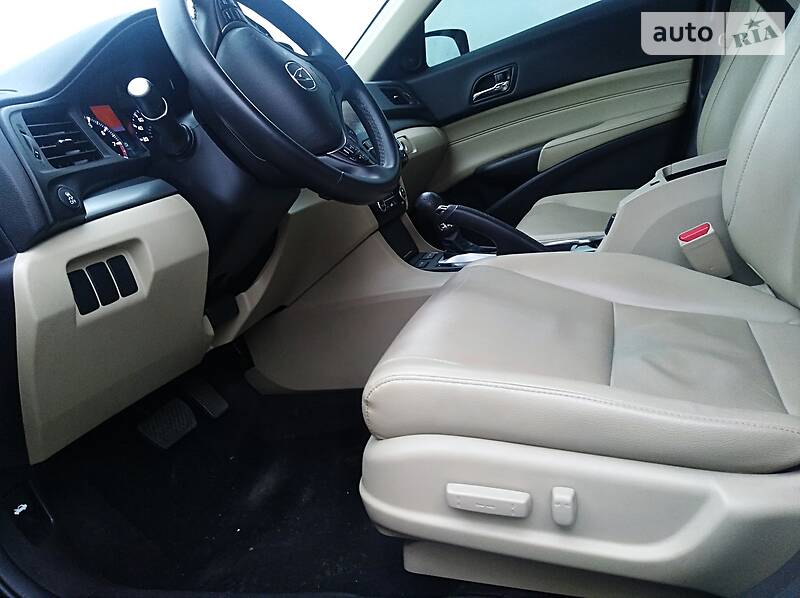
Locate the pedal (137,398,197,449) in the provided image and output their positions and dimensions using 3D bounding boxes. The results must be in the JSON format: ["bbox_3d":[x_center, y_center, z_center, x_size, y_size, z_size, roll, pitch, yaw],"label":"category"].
[{"bbox_3d":[-0.419,0.224,1.080,0.020,0.062,0.102,-47,-3,29],"label":"pedal"}]

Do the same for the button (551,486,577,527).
[{"bbox_3d":[0.141,0.177,0.513,0.019,0.030,0.014,0,19,23],"label":"button"}]

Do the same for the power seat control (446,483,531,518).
[{"bbox_3d":[0.080,0.181,0.540,0.074,0.018,0.015,0,19,23],"label":"power seat control"}]

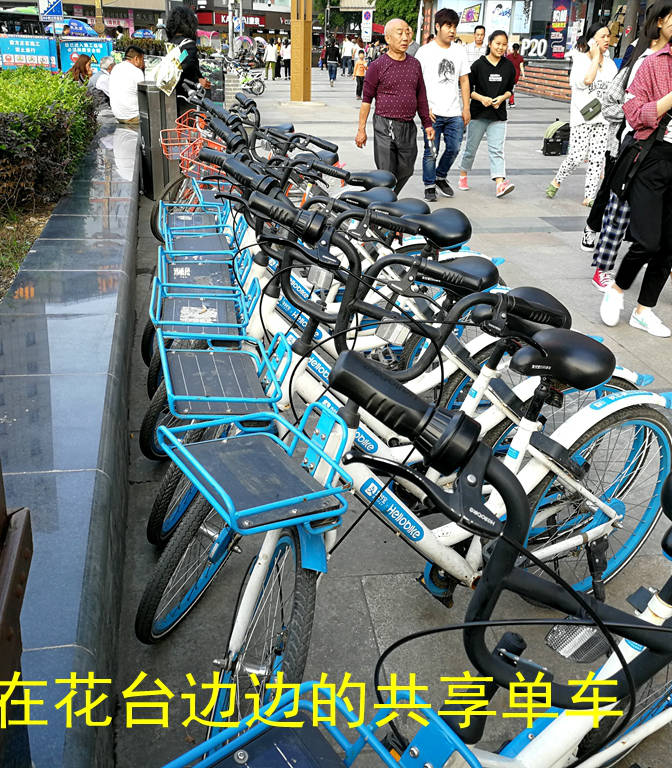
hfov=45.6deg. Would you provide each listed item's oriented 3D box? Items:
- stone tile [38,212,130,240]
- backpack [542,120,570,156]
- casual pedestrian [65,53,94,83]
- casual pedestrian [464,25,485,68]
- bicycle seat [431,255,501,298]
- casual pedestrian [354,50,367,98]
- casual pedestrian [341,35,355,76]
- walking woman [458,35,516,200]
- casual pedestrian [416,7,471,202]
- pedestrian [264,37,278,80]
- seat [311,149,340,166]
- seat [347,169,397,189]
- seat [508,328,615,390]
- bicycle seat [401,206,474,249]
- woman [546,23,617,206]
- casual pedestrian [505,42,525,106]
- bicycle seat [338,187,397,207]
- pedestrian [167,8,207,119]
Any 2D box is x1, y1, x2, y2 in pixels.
[{"bbox_3d":[-1.306,-0.811,4.253,0.473,0.050,0.600,-3,23,-12],"label":"stone tile"},{"bbox_3d":[3.323,-3.642,11.850,0.380,0.490,0.280,10,24,18],"label":"backpack"},{"bbox_3d":[-3.527,-4.211,11.776,0.700,1.180,0.500,-6,24,-18],"label":"casual pedestrian"},{"bbox_3d":[2.157,-4.452,12.086,0.500,1.730,0.360,3,23,2],"label":"casual pedestrian"},{"bbox_3d":[0.354,-0.312,2.320,0.265,0.105,0.185,-4,23,-13],"label":"bicycle seat"},{"bbox_3d":[0.675,-8.333,21.561,0.380,1.220,0.320,1,23,0],"label":"casual pedestrian"},{"bbox_3d":[0.536,-14.896,36.261,0.500,1.730,0.420,1,23,0],"label":"casual pedestrian"},{"bbox_3d":[1.554,-2.723,8.114,0.460,1.560,0.500,-3,23,-8],"label":"walking woman"},{"bbox_3d":[1.071,-2.724,7.875,0.530,1.750,0.400,-3,23,-11],"label":"casual pedestrian"},{"bbox_3d":[-2.773,-13.894,34.226,0.520,1.630,0.360,6,23,9],"label":"pedestrian"},{"bbox_3d":[-0.125,-1.375,4.864,0.260,0.120,0.190,-7,24,-19],"label":"seat"},{"bbox_3d":[0.167,-0.968,3.800,0.265,0.108,0.195,6,29,10],"label":"seat"},{"bbox_3d":[0.500,-0.054,1.750,0.265,0.110,0.190,-11,26,-27],"label":"seat"},{"bbox_3d":[0.348,-0.549,2.869,0.265,0.120,0.200,-6,24,-17],"label":"bicycle seat"},{"bbox_3d":[2.376,-2.535,7.605,0.500,1.610,0.580,-16,28,-34],"label":"woman"},{"bbox_3d":[4.684,-8.075,20.900,0.450,1.530,0.420,3,23,5],"label":"casual pedestrian"},{"bbox_3d":[0.134,-0.785,3.400,0.265,0.108,0.195,2,28,3],"label":"bicycle seat"},{"bbox_3d":[-1.488,-2.828,7.983,0.520,1.700,0.400,8,24,14],"label":"pedestrian"}]

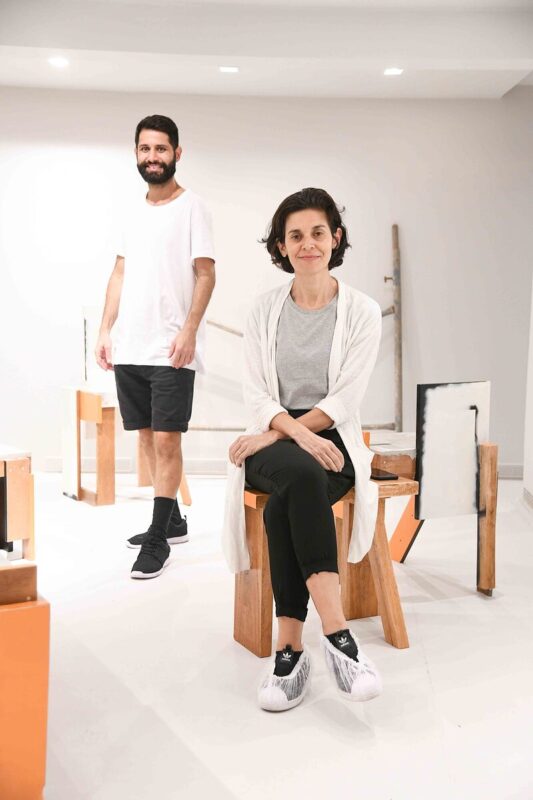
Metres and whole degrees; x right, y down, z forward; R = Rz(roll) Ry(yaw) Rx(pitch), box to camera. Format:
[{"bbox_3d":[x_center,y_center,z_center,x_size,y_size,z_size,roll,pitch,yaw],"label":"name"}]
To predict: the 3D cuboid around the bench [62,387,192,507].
[{"bbox_3d":[-0.730,0.238,5.408,0.534,0.574,0.625,-2,5,-32],"label":"bench"}]

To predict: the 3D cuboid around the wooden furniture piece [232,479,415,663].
[{"bbox_3d":[0.174,0.486,3.092,0.594,0.468,0.383,-1,5,-28],"label":"wooden furniture piece"}]

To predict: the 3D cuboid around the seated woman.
[{"bbox_3d":[0.108,0.055,2.900,0.494,1.355,0.846,1,4,0],"label":"seated woman"}]

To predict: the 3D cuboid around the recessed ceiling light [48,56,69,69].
[{"bbox_3d":[-1.144,-1.857,5.621,0.111,0.030,0.111,1,4,0],"label":"recessed ceiling light"}]

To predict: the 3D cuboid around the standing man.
[{"bbox_3d":[-0.417,-0.236,4.028,0.504,1.743,0.504,3,5,23],"label":"standing man"}]

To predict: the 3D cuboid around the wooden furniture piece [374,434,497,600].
[{"bbox_3d":[0.508,0.398,3.734,0.402,0.529,0.676,-2,5,-29],"label":"wooden furniture piece"}]

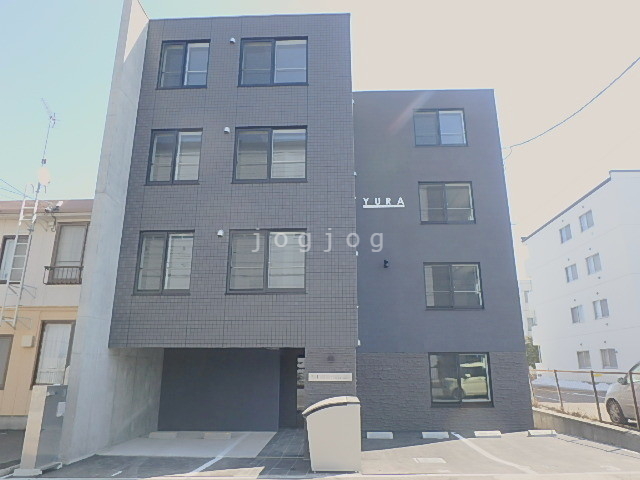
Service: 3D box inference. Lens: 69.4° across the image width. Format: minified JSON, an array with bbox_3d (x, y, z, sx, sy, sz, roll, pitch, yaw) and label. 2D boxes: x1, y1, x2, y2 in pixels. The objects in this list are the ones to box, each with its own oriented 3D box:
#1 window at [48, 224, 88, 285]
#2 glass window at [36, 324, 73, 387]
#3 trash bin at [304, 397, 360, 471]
[{"bbox_3d":[-6.999,0.375,12.902,0.904,1.756,0.150,0,-16,2],"label":"window"},{"bbox_3d":[-6.995,2.984,12.158,0.815,1.610,0.130,0,-16,2],"label":"glass window"},{"bbox_3d":[0.229,3.456,8.355,0.974,1.092,1.450,-1,-16,2],"label":"trash bin"}]

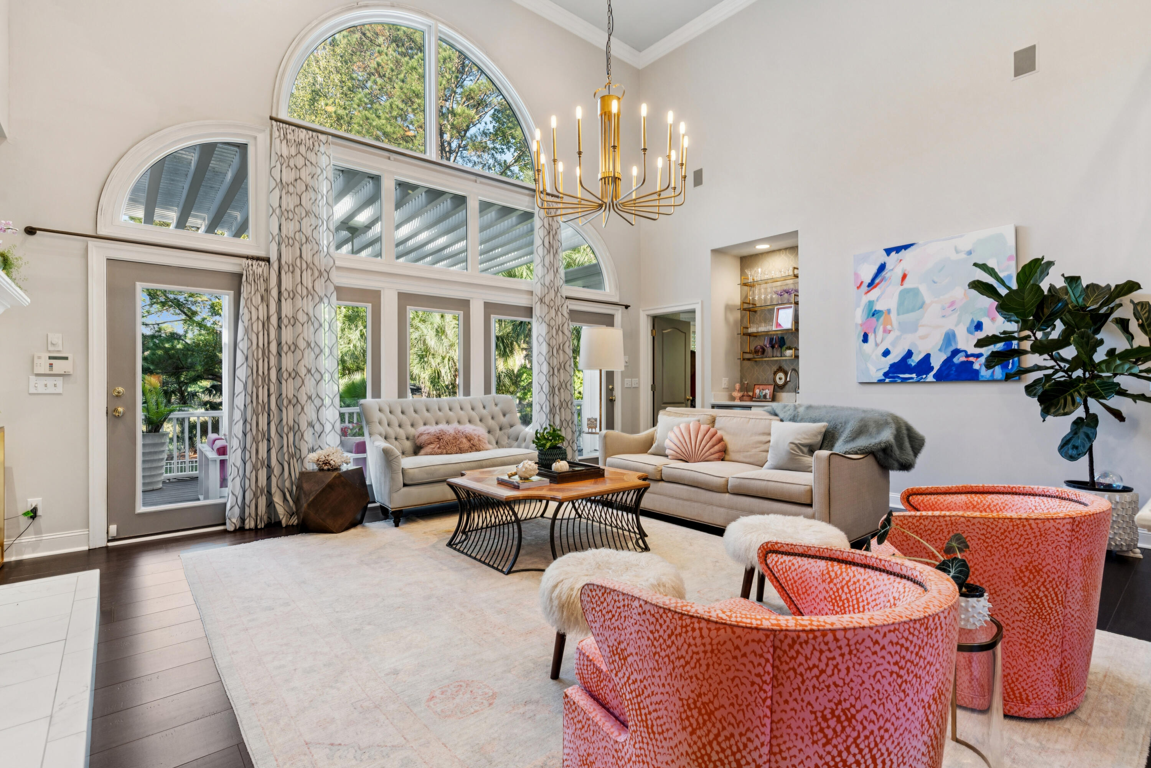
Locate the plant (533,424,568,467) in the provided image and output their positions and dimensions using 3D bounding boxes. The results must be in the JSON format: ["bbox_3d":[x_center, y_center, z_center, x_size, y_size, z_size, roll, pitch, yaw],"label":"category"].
[{"bbox_3d":[-0.190,0.480,4.100,0.240,0.350,0.240,0,0,0],"label":"plant"}]

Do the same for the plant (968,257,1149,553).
[{"bbox_3d":[3.464,0.135,3.724,0.950,2.000,1.200,0,0,-40],"label":"plant"}]

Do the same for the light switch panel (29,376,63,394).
[{"bbox_3d":[-3.557,0.009,3.652,0.162,0.115,0.012,0,0,-40],"label":"light switch panel"}]

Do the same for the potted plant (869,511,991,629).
[{"bbox_3d":[1.084,0.558,1.660,0.340,0.330,0.260,0,0,6],"label":"potted plant"}]

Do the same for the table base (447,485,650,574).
[{"bbox_3d":[-0.190,0.927,3.929,1.210,0.415,1.250,0,0,-40],"label":"table base"}]

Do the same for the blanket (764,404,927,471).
[{"bbox_3d":[1.953,0.391,4.150,0.680,0.460,1.080,0,0,-40],"label":"blanket"}]

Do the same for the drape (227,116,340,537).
[{"bbox_3d":[-2.352,-0.485,4.443,0.830,3.240,0.220,0,0,-40],"label":"drape"}]

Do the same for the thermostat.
[{"bbox_3d":[-3.528,-0.134,3.675,0.190,0.133,0.035,0,0,-40],"label":"thermostat"}]

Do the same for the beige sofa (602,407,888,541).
[{"bbox_3d":[1.252,0.690,4.422,0.960,0.890,2.040,0,0,-41],"label":"beige sofa"}]

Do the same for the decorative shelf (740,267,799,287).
[{"bbox_3d":[2.350,-1.245,6.451,0.270,0.110,0.760,0,0,-40],"label":"decorative shelf"}]

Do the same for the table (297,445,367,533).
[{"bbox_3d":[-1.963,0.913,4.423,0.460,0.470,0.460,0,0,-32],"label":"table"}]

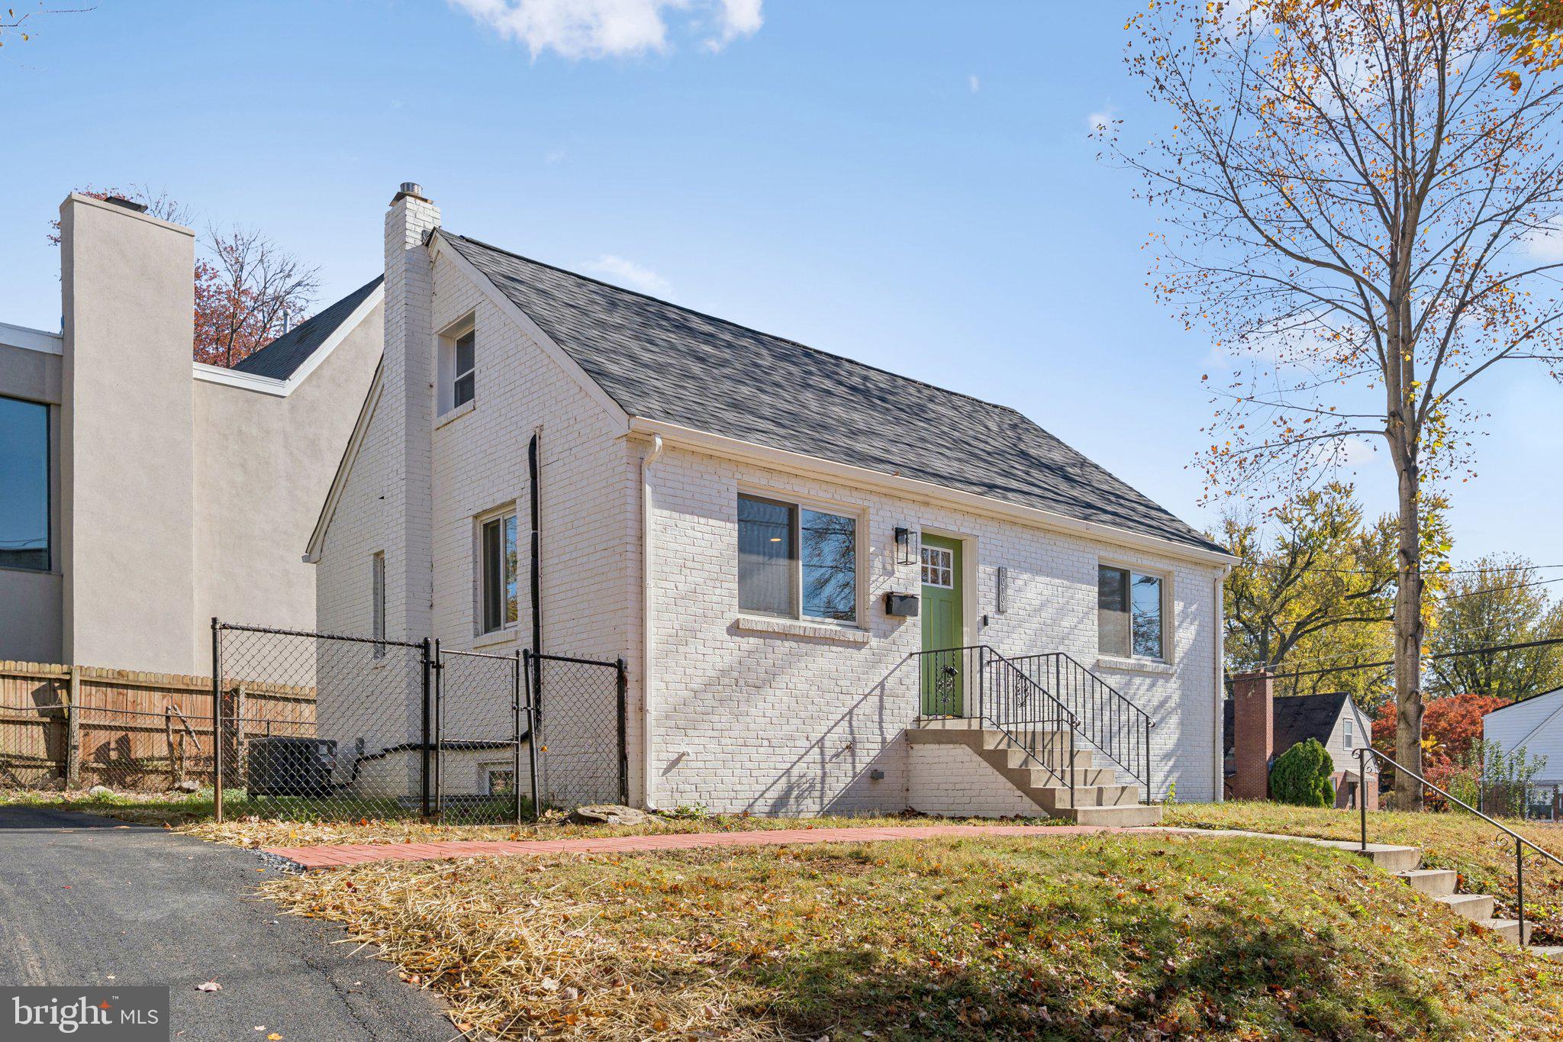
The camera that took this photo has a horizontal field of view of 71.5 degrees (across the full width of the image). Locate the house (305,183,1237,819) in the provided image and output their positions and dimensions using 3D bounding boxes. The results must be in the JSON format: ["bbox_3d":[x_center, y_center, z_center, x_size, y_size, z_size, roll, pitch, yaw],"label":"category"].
[{"bbox_3d":[-0.100,0.280,16.100,11.200,7.100,8.800,9,-13,-40],"label":"house"}]

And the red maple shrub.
[{"bbox_3d":[25.591,9.074,42.000,5.000,4.900,4.800,0,-10,0],"label":"red maple shrub"}]

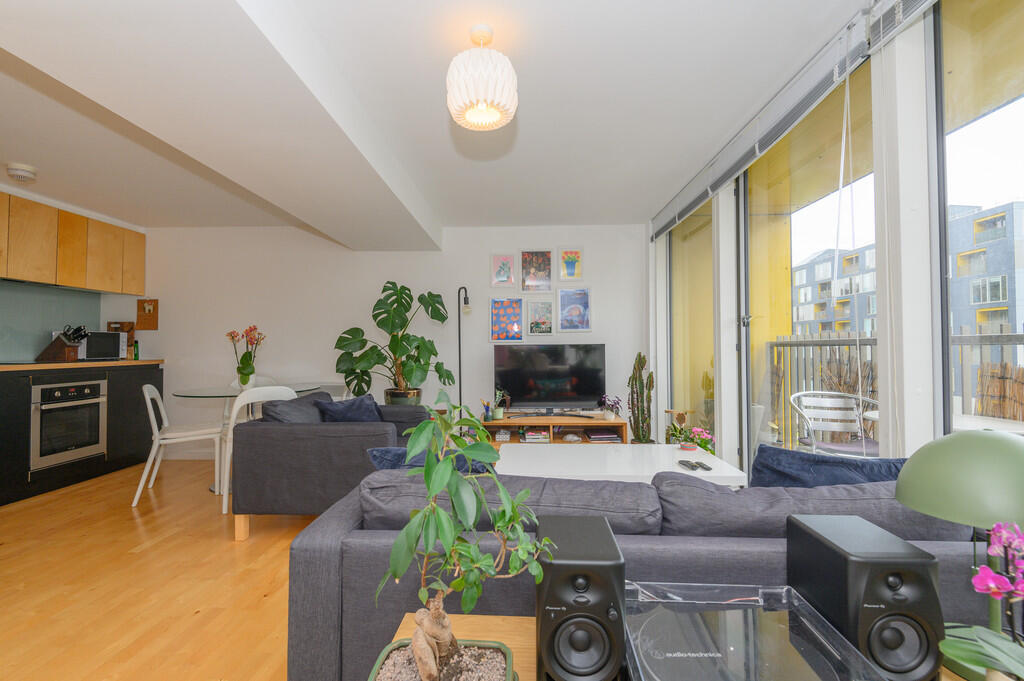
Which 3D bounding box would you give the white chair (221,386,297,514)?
[{"bbox_3d":[-1.763,0.710,3.215,0.490,0.790,0.490,0,-1,-34],"label":"white chair"}]

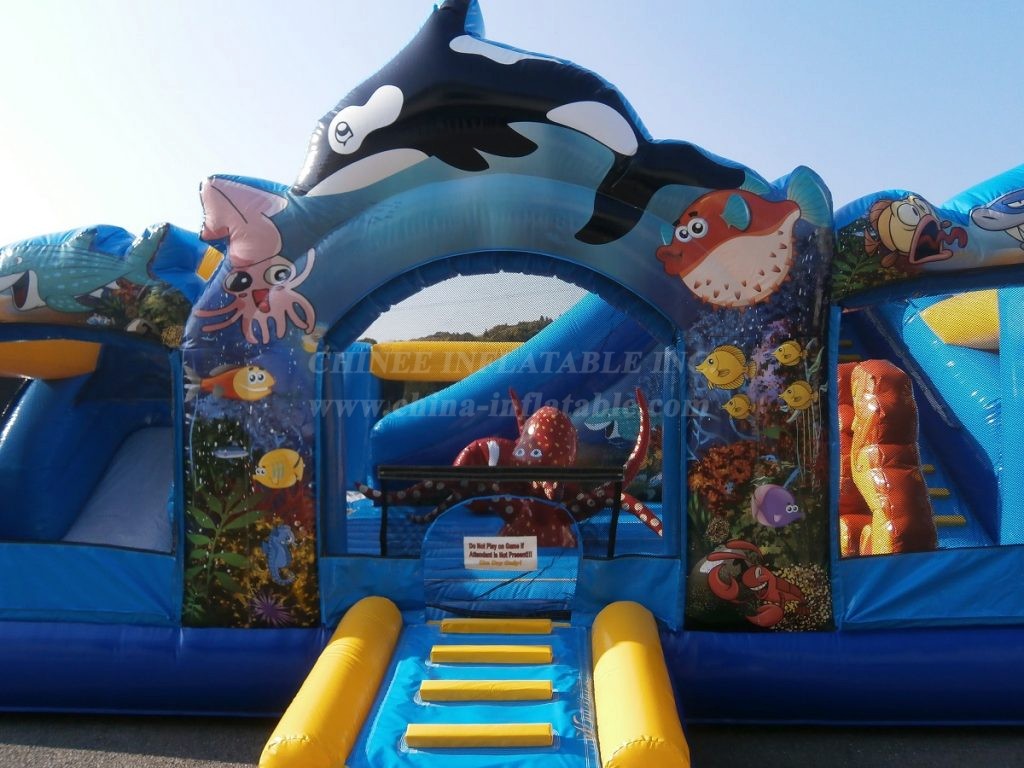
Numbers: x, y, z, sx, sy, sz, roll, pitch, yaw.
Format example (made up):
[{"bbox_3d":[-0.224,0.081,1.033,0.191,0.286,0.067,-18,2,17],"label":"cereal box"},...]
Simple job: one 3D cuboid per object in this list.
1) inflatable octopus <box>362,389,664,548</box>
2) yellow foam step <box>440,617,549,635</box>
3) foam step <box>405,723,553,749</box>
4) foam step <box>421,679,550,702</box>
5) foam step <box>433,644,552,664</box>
[{"bbox_3d":[0.010,0.550,6.050,2.200,1.220,1.750,0,-1,27],"label":"inflatable octopus"},{"bbox_3d":[-0.079,1.266,4.014,0.575,0.052,0.075,-1,8,3],"label":"yellow foam step"},{"bbox_3d":[-0.127,1.395,3.051,0.575,0.052,0.075,-1,8,3],"label":"foam step"},{"bbox_3d":[-0.111,1.350,3.386,0.575,0.052,0.075,-1,8,3],"label":"foam step"},{"bbox_3d":[-0.094,1.306,3.715,0.575,0.052,0.075,-1,8,3],"label":"foam step"}]

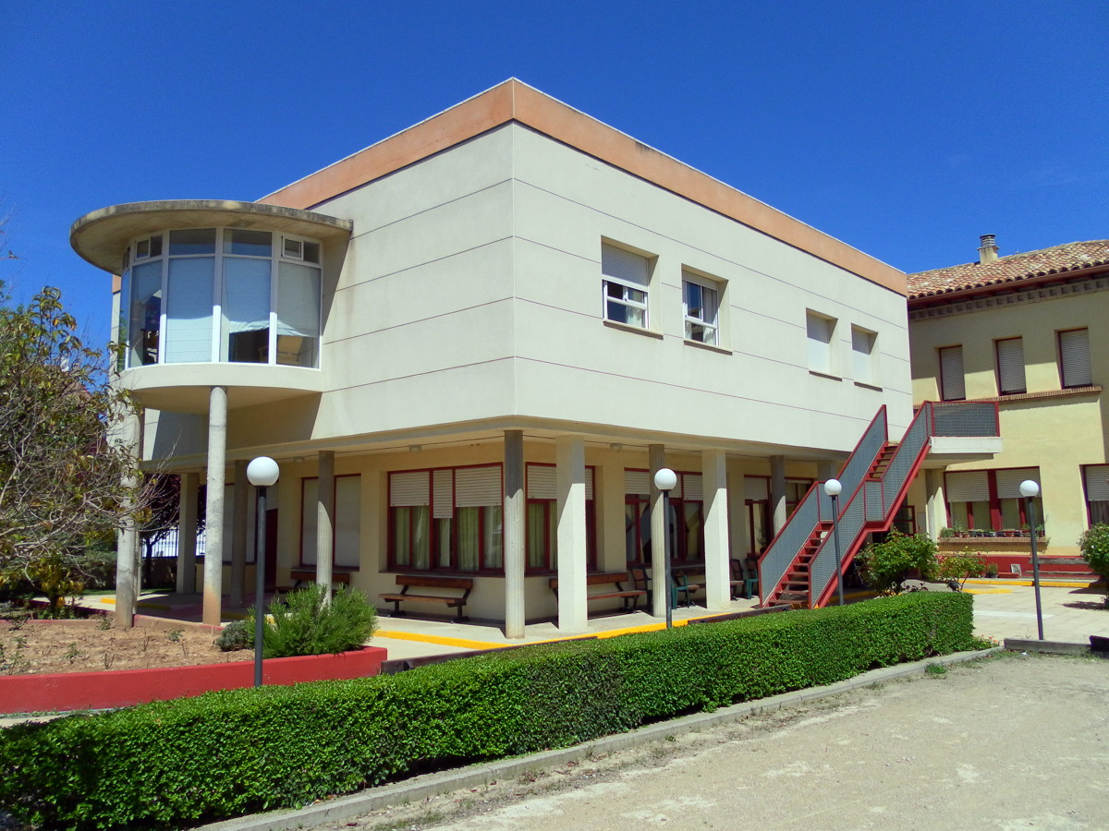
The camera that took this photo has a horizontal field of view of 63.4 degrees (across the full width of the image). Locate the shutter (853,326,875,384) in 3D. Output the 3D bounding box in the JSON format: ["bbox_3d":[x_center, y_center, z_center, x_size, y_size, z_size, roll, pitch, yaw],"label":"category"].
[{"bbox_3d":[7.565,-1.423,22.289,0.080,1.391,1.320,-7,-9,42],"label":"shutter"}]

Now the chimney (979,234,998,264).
[{"bbox_3d":[14.667,-5.617,30.288,0.572,1.039,0.572,-7,-9,42],"label":"chimney"}]

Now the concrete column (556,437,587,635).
[{"bbox_3d":[0.278,1.869,14.408,0.325,3.081,0.325,-7,-9,42],"label":"concrete column"}]

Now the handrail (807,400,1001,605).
[{"bbox_3d":[7.818,1.663,19.306,1.272,4.516,7.738,-7,-9,42],"label":"handrail"}]

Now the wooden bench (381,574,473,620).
[{"bbox_3d":[-2.312,3.284,16.117,2.139,0.731,0.533,-7,-9,42],"label":"wooden bench"}]

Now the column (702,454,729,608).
[{"bbox_3d":[3.238,2.261,17.949,0.326,3.191,0.345,-7,-9,42],"label":"column"}]

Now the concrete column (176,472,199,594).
[{"bbox_3d":[-9.817,3.153,24.000,0.350,3.220,0.350,-7,-9,42],"label":"concrete column"}]

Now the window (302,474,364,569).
[{"bbox_3d":[-4.989,2.384,20.013,2.480,2.060,0.140,-7,-9,42],"label":"window"}]

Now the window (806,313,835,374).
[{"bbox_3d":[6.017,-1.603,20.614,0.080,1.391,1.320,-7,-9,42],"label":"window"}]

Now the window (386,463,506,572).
[{"bbox_3d":[-2.222,2.053,17.671,3.392,2.046,0.127,-7,-9,42],"label":"window"}]

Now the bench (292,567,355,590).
[{"bbox_3d":[-5.144,3.711,18.989,2.180,0.770,0.560,-7,-9,42],"label":"bench"}]

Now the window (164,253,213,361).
[{"bbox_3d":[-6.691,-1.930,16.542,0.930,1.990,0.120,-2,-7,8],"label":"window"}]

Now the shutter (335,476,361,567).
[{"bbox_3d":[-4.260,2.204,18.573,1.027,1.833,0.080,-7,-9,42],"label":"shutter"}]

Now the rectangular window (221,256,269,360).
[{"bbox_3d":[-5.621,-1.921,16.357,0.856,1.958,0.074,1,-7,-14],"label":"rectangular window"}]

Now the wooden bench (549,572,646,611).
[{"bbox_3d":[0.840,3.320,16.486,0.615,0.731,2.258,-7,-9,42],"label":"wooden bench"}]

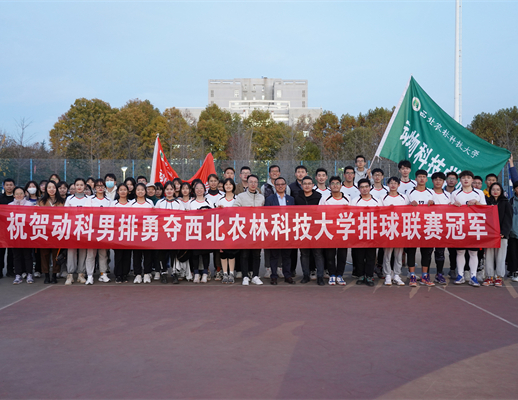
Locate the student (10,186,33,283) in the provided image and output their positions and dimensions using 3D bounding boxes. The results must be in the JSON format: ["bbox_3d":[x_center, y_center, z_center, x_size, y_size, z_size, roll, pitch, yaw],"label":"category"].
[{"bbox_3d":[-3.800,0.563,8.000,0.450,1.532,0.320,0,0,-10],"label":"student"}]

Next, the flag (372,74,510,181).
[{"bbox_3d":[3.285,-1.226,8.950,2.400,1.950,0.400,0,1,9],"label":"flag"}]

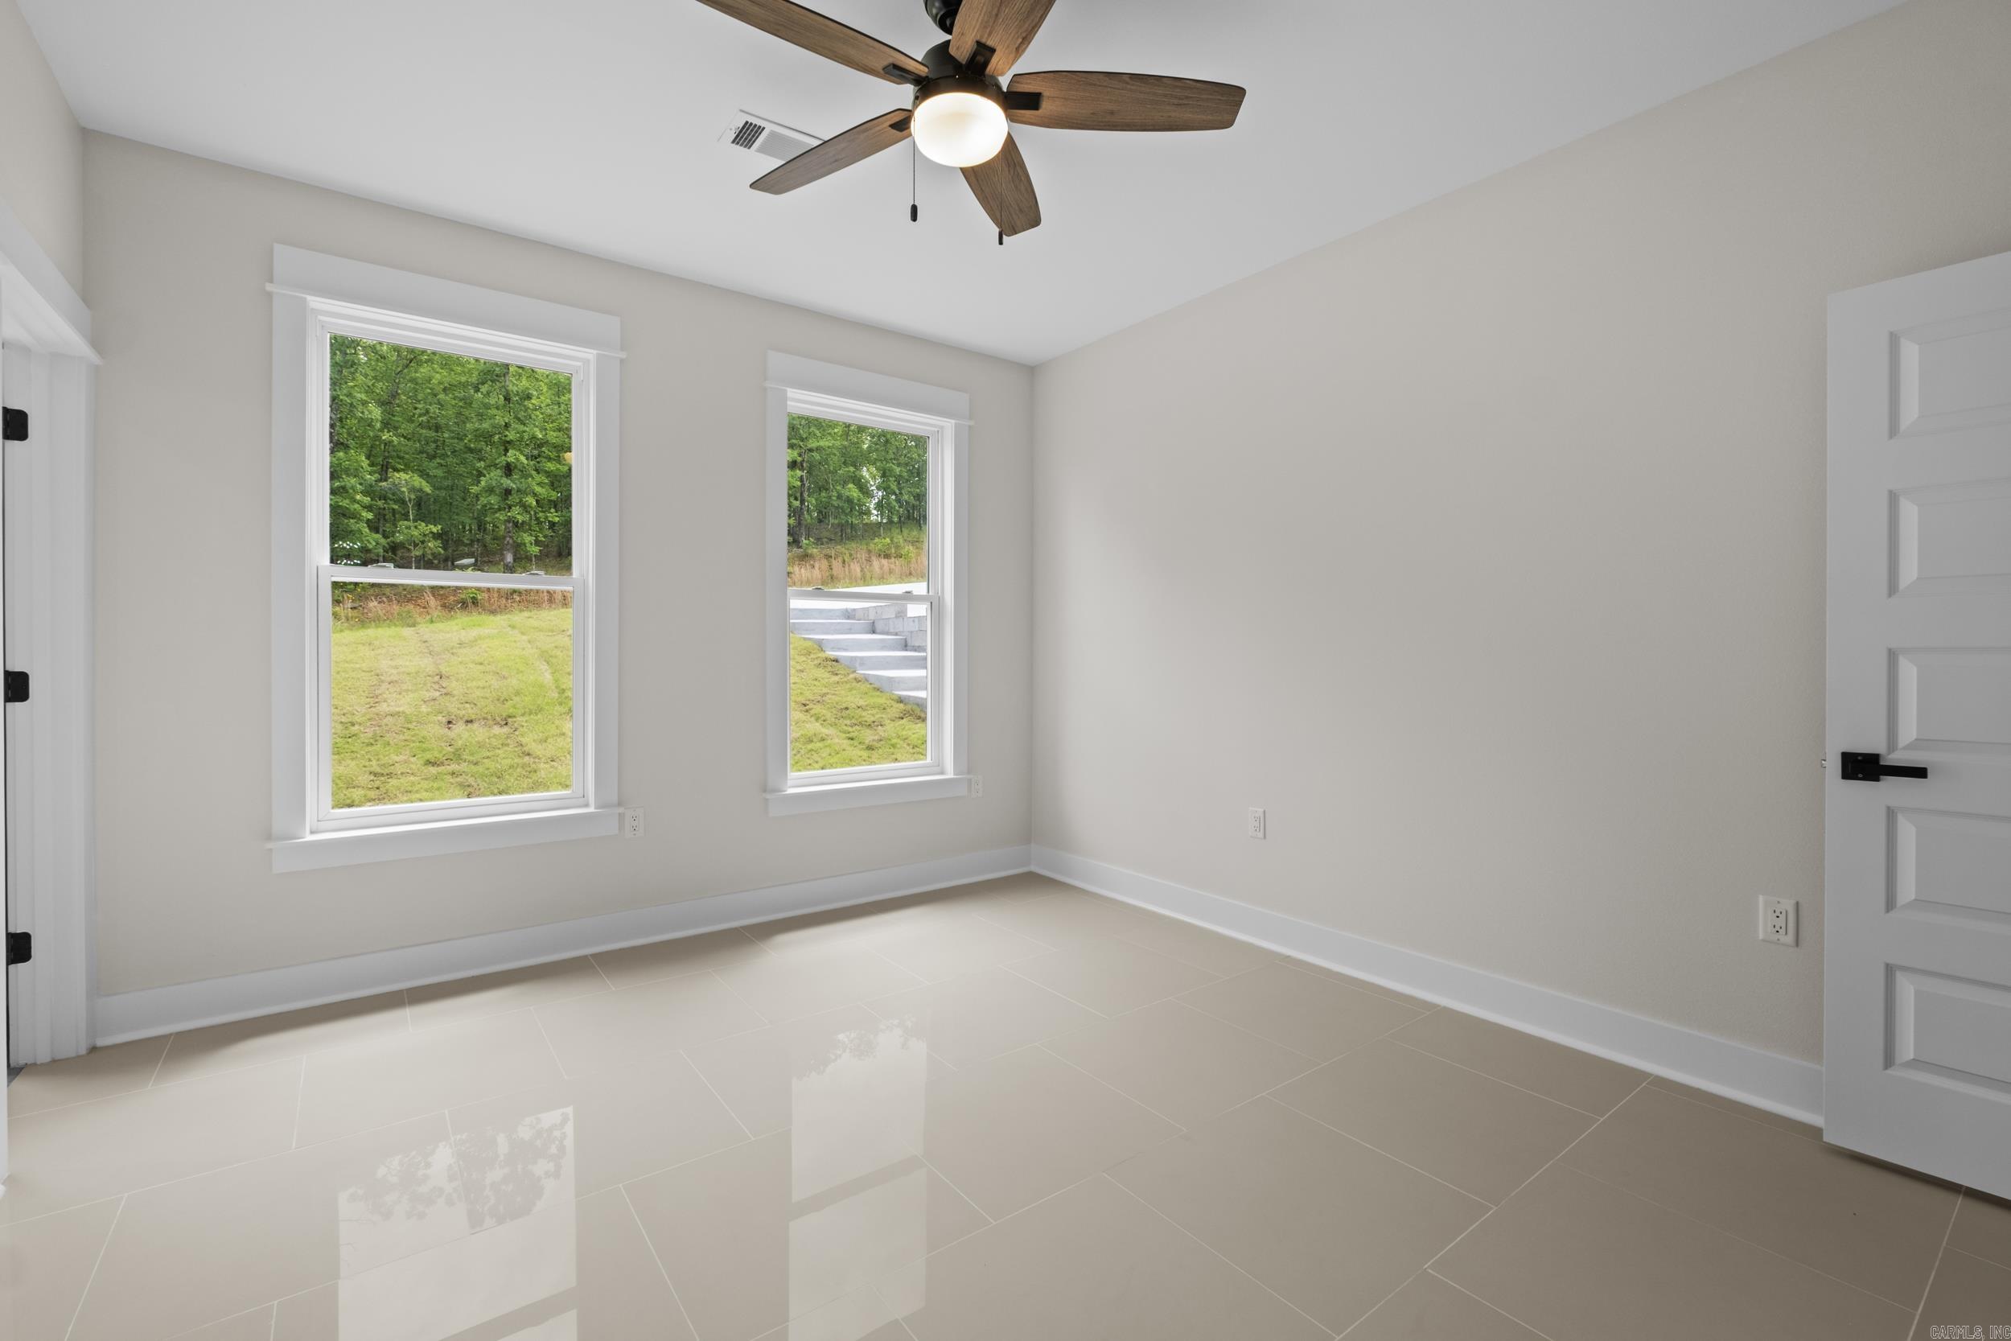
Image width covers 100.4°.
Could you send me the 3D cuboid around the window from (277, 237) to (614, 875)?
[{"bbox_3d":[-1.971,-0.365,3.053,1.075,2.050,0.060,0,0,-37],"label":"window"}]

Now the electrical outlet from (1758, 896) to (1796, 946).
[{"bbox_3d":[2.009,0.649,2.173,0.010,0.117,0.075,0,0,-37],"label":"electrical outlet"}]

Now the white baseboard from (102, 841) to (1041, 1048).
[{"bbox_3d":[-1.298,1.042,3.569,3.595,0.147,0.024,0,0,-37],"label":"white baseboard"}]

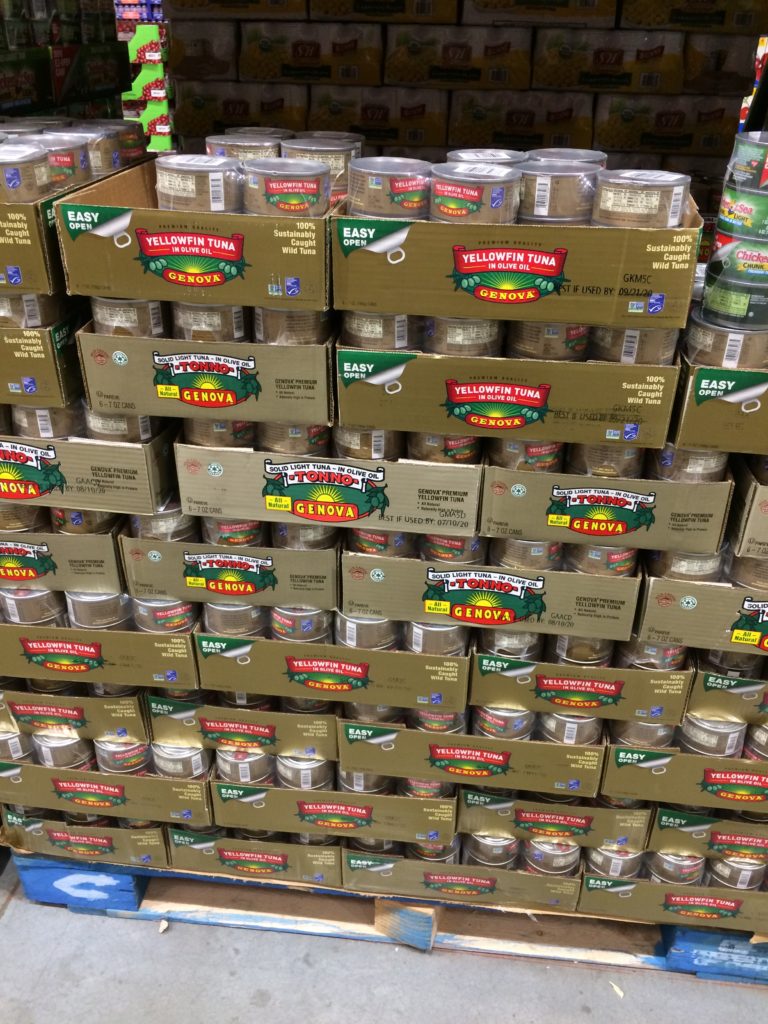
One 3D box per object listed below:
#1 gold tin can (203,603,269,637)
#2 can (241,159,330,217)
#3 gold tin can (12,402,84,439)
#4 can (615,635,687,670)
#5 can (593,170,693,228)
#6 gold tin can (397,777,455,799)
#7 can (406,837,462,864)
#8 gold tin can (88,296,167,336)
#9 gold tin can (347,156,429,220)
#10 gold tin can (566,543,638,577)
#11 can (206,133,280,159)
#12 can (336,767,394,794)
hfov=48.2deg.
[{"bbox_3d":[-0.198,0.123,1.150,0.086,0.043,0.086,1,29,-1],"label":"gold tin can"},{"bbox_3d":[-0.097,-0.325,0.864,0.087,0.044,0.087,1,30,-1],"label":"can"},{"bbox_3d":[-0.407,-0.126,1.045,0.086,0.044,0.086,1,30,-1],"label":"gold tin can"},{"bbox_3d":[0.333,0.154,1.076,0.086,0.043,0.086,4,29,4],"label":"can"},{"bbox_3d":[0.252,-0.304,0.837,0.086,0.043,0.086,4,29,4],"label":"can"},{"bbox_3d":[0.059,0.356,1.214,0.086,0.043,0.086,1,29,-1],"label":"gold tin can"},{"bbox_3d":[0.078,0.487,1.329,0.086,0.043,0.086,4,29,5],"label":"can"},{"bbox_3d":[-0.283,-0.227,0.951,0.087,0.044,0.087,1,30,-1],"label":"gold tin can"},{"bbox_3d":[0.007,-0.329,0.877,0.086,0.044,0.086,1,30,-1],"label":"gold tin can"},{"bbox_3d":[0.261,0.035,1.026,0.086,0.043,0.086,4,29,4],"label":"gold tin can"},{"bbox_3d":[-0.167,-0.422,1.029,0.086,0.044,0.086,1,30,-1],"label":"can"},{"bbox_3d":[-0.026,0.350,1.220,0.086,0.043,0.086,1,29,-1],"label":"can"}]

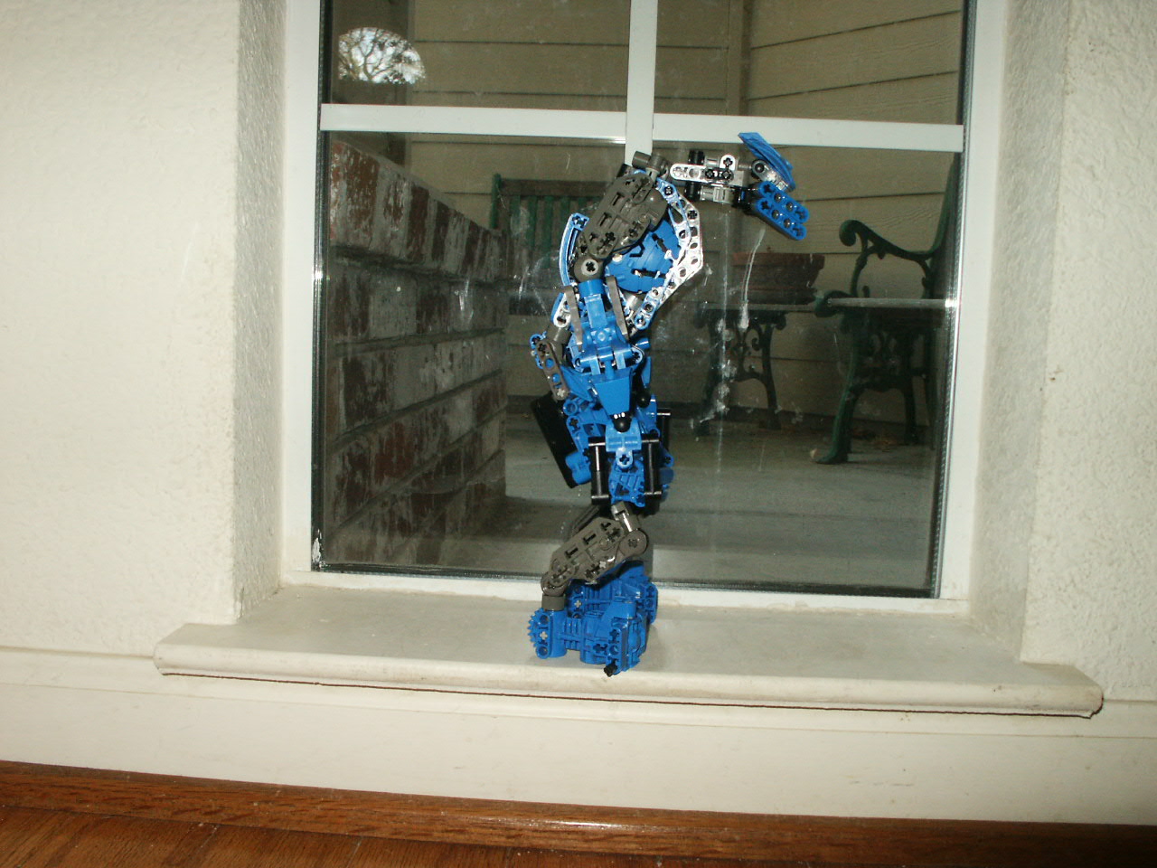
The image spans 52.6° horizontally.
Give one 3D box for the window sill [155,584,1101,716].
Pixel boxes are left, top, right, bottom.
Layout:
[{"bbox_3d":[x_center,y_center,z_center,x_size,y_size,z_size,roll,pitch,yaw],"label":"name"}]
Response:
[{"bbox_3d":[0.025,0.120,0.659,0.485,0.018,0.150,2,6,2],"label":"window sill"}]

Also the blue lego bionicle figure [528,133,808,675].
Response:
[{"bbox_3d":[0.047,-0.023,0.628,0.143,0.272,0.145,3,6,13],"label":"blue lego bionicle figure"}]

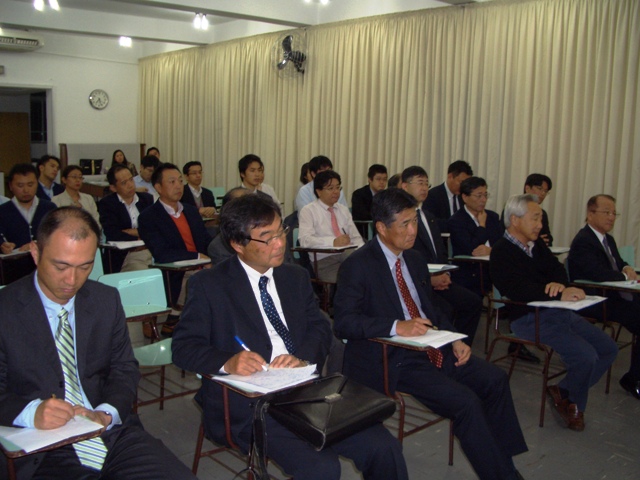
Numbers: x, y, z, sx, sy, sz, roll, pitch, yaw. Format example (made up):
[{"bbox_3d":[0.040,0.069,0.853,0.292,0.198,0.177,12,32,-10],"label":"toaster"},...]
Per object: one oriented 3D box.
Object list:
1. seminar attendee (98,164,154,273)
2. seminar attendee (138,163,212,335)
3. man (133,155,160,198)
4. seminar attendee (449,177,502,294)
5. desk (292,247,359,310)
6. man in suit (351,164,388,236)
[{"bbox_3d":[-1.375,0.068,4.801,0.520,1.226,0.760,-6,12,-40],"label":"seminar attendee"},{"bbox_3d":[-0.853,0.163,4.156,0.530,1.291,0.760,-6,12,-40],"label":"seminar attendee"},{"bbox_3d":[-1.610,-0.222,6.500,0.500,1.224,0.760,-6,12,-40],"label":"man"},{"bbox_3d":[1.238,0.170,4.792,0.520,1.245,0.800,-5,11,-40],"label":"seminar attendee"},{"bbox_3d":[0.033,0.373,5.083,0.430,0.680,0.560,-5,11,-40],"label":"desk"},{"bbox_3d":[0.607,-0.007,5.604,0.500,1.262,0.760,-6,12,-40],"label":"man in suit"}]

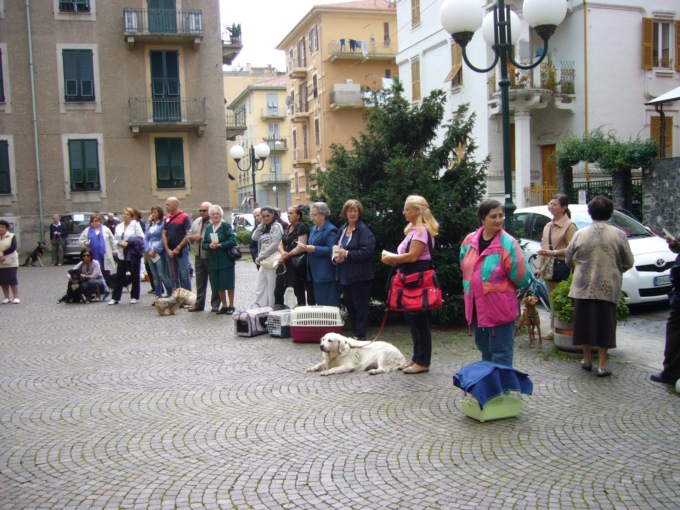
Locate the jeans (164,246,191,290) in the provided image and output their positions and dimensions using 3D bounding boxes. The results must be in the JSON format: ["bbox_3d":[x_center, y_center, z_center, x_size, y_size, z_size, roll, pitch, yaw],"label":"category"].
[{"bbox_3d":[-2.682,0.333,11.347,0.410,0.950,0.280,0,4,20],"label":"jeans"}]

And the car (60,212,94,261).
[{"bbox_3d":[-8.883,-0.681,24.254,1.760,1.630,4.270,-3,4,-14],"label":"car"}]

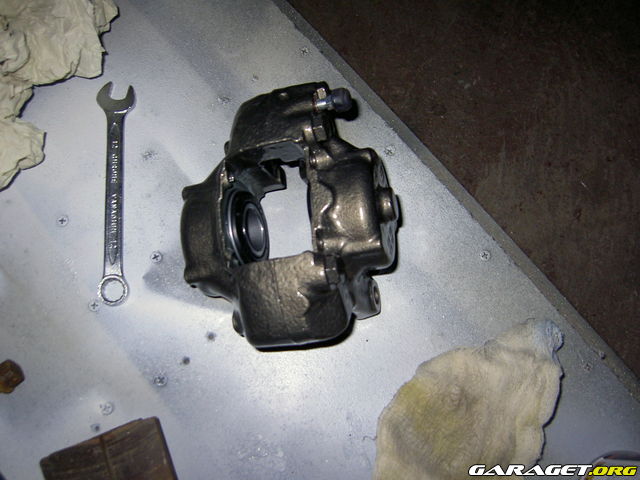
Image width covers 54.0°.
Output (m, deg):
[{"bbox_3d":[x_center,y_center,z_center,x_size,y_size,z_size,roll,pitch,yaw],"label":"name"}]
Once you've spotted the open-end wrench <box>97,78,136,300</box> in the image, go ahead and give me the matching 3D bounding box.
[{"bbox_3d":[-0.143,-0.035,0.441,0.028,0.011,0.162,-3,77,-1],"label":"open-end wrench"}]

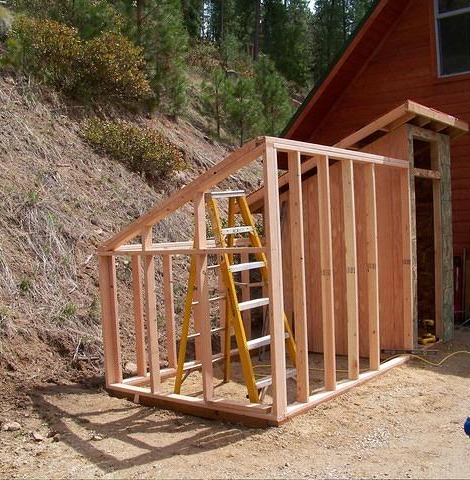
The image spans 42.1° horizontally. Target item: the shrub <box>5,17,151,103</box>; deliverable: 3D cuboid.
[{"bbox_3d":[-3.643,-4.201,14.200,3.296,1.942,2.307,-2,0,-14],"label":"shrub"}]

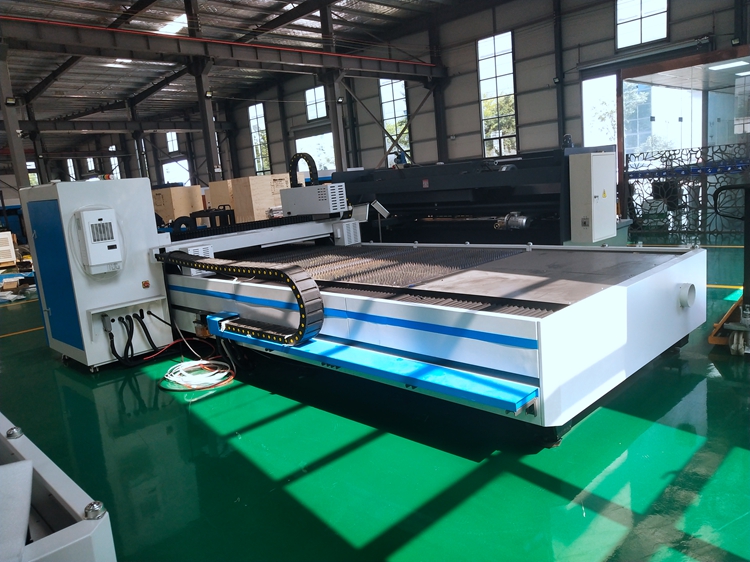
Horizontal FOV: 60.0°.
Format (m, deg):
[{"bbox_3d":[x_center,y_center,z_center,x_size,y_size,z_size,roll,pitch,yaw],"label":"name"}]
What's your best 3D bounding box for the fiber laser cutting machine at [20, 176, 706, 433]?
[{"bbox_3d":[-0.451,-0.175,5.335,2.830,1.700,5.059,-15,14,-43],"label":"fiber laser cutting machine"}]

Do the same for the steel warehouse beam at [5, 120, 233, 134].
[{"bbox_3d":[-12.733,-8.109,34.294,0.350,0.620,12.677,4,14,42],"label":"steel warehouse beam"}]

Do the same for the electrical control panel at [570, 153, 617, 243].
[{"bbox_3d":[2.243,-0.873,6.688,0.530,0.885,0.240,-15,14,-43],"label":"electrical control panel"}]

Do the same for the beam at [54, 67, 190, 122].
[{"bbox_3d":[-14.090,-9.611,35.035,14.865,0.800,0.350,4,14,42],"label":"beam"}]

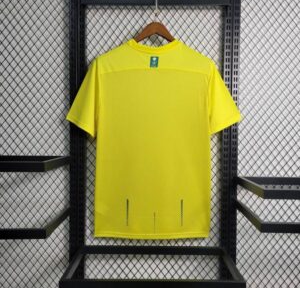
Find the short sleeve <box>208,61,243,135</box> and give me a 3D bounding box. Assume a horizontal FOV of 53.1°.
[{"bbox_3d":[0.284,-0.175,1.130,0.130,0.280,0.080,0,0,0],"label":"short sleeve"}]

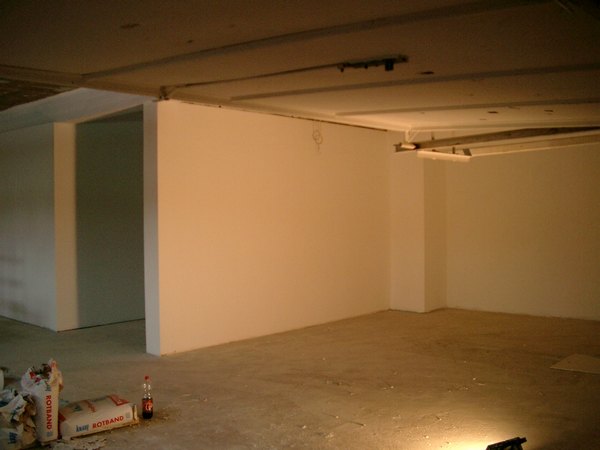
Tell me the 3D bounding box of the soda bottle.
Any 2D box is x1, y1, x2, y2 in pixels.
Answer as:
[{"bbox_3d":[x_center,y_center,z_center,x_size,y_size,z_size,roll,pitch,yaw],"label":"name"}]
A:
[{"bbox_3d":[-1.217,1.366,5.118,0.088,0.330,0.088,-1,1,0],"label":"soda bottle"}]

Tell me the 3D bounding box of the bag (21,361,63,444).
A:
[{"bbox_3d":[-1.905,1.273,4.731,0.160,0.550,0.360,-2,2,-38],"label":"bag"}]

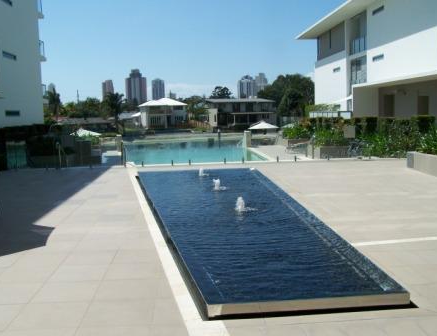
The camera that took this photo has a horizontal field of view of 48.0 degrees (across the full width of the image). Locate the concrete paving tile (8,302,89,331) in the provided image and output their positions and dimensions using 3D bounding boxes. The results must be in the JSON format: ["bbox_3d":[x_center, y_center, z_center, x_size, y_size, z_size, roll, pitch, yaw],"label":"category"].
[{"bbox_3d":[-1.341,1.204,3.945,0.542,0.040,0.542,-1,6,-4],"label":"concrete paving tile"}]

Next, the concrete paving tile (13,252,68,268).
[{"bbox_3d":[-2.163,1.144,6.003,0.590,0.040,0.590,-2,6,-4],"label":"concrete paving tile"}]

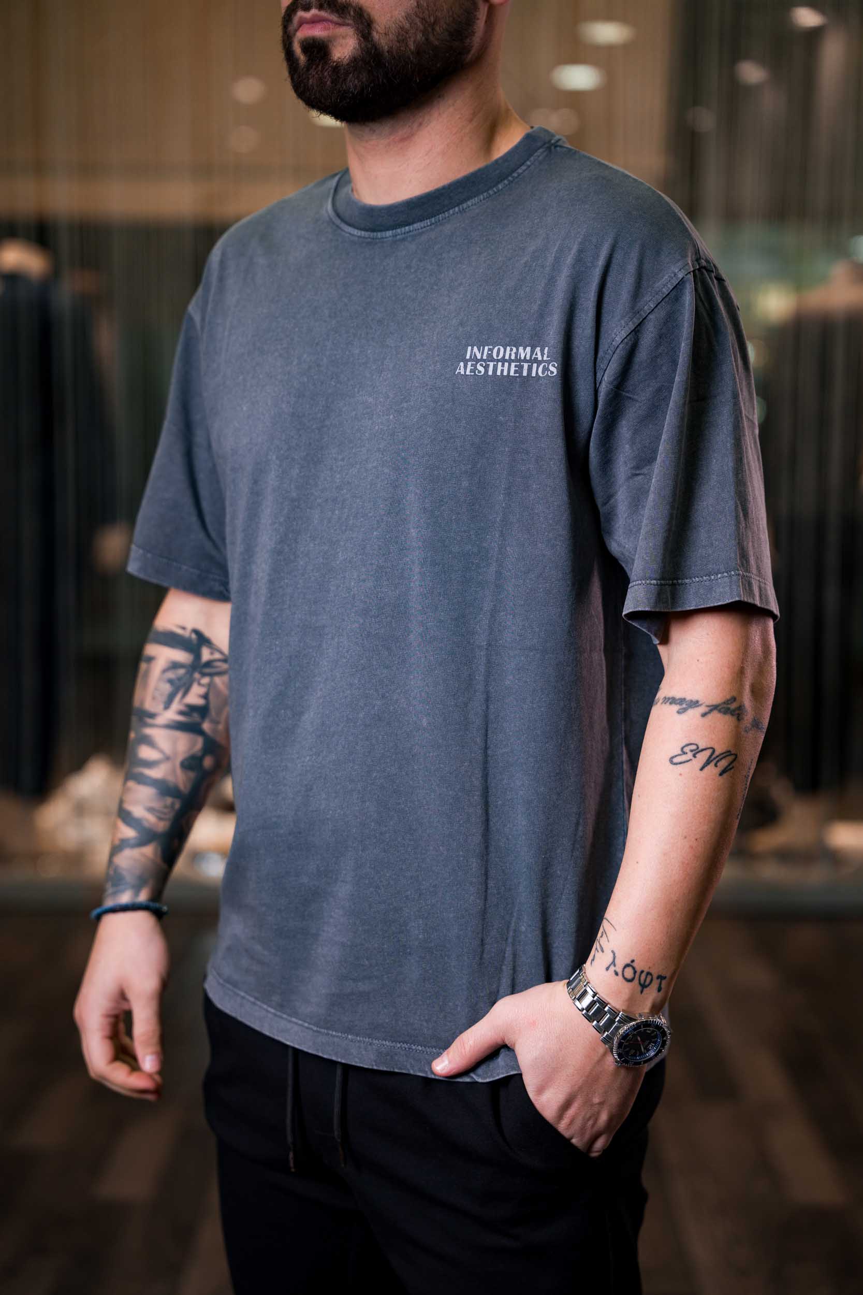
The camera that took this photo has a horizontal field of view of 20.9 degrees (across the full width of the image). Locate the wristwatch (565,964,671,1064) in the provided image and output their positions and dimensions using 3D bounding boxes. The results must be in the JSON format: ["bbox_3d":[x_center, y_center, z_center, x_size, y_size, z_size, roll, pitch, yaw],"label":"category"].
[{"bbox_3d":[0.130,0.258,1.654,0.061,0.045,0.071,21,19,-33],"label":"wristwatch"}]

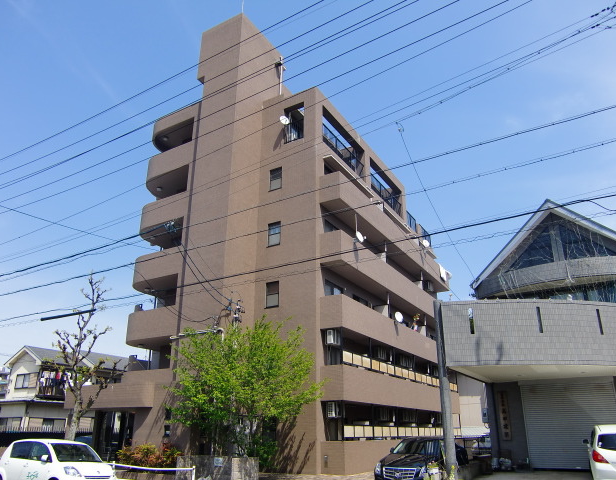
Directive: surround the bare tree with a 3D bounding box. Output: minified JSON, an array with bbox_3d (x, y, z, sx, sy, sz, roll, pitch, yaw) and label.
[{"bbox_3d":[-7.382,4.455,17.169,2.518,6.798,2.417,9,-22,-21],"label":"bare tree"}]

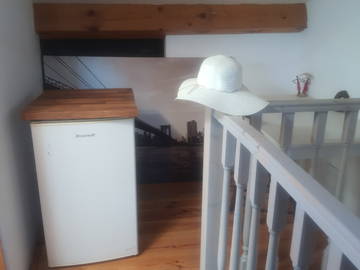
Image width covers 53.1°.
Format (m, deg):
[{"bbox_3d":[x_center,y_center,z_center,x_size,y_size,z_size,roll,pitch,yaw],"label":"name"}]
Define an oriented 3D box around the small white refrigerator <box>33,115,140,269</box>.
[{"bbox_3d":[-0.516,0.241,2.119,0.484,0.830,0.530,-3,18,-10],"label":"small white refrigerator"}]

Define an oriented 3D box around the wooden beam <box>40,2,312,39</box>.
[{"bbox_3d":[-0.039,-0.852,2.672,1.955,0.225,0.160,-1,17,-5],"label":"wooden beam"}]

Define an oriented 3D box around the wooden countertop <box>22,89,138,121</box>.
[{"bbox_3d":[-0.522,-0.179,2.001,0.536,0.040,0.560,-3,18,-10],"label":"wooden countertop"}]

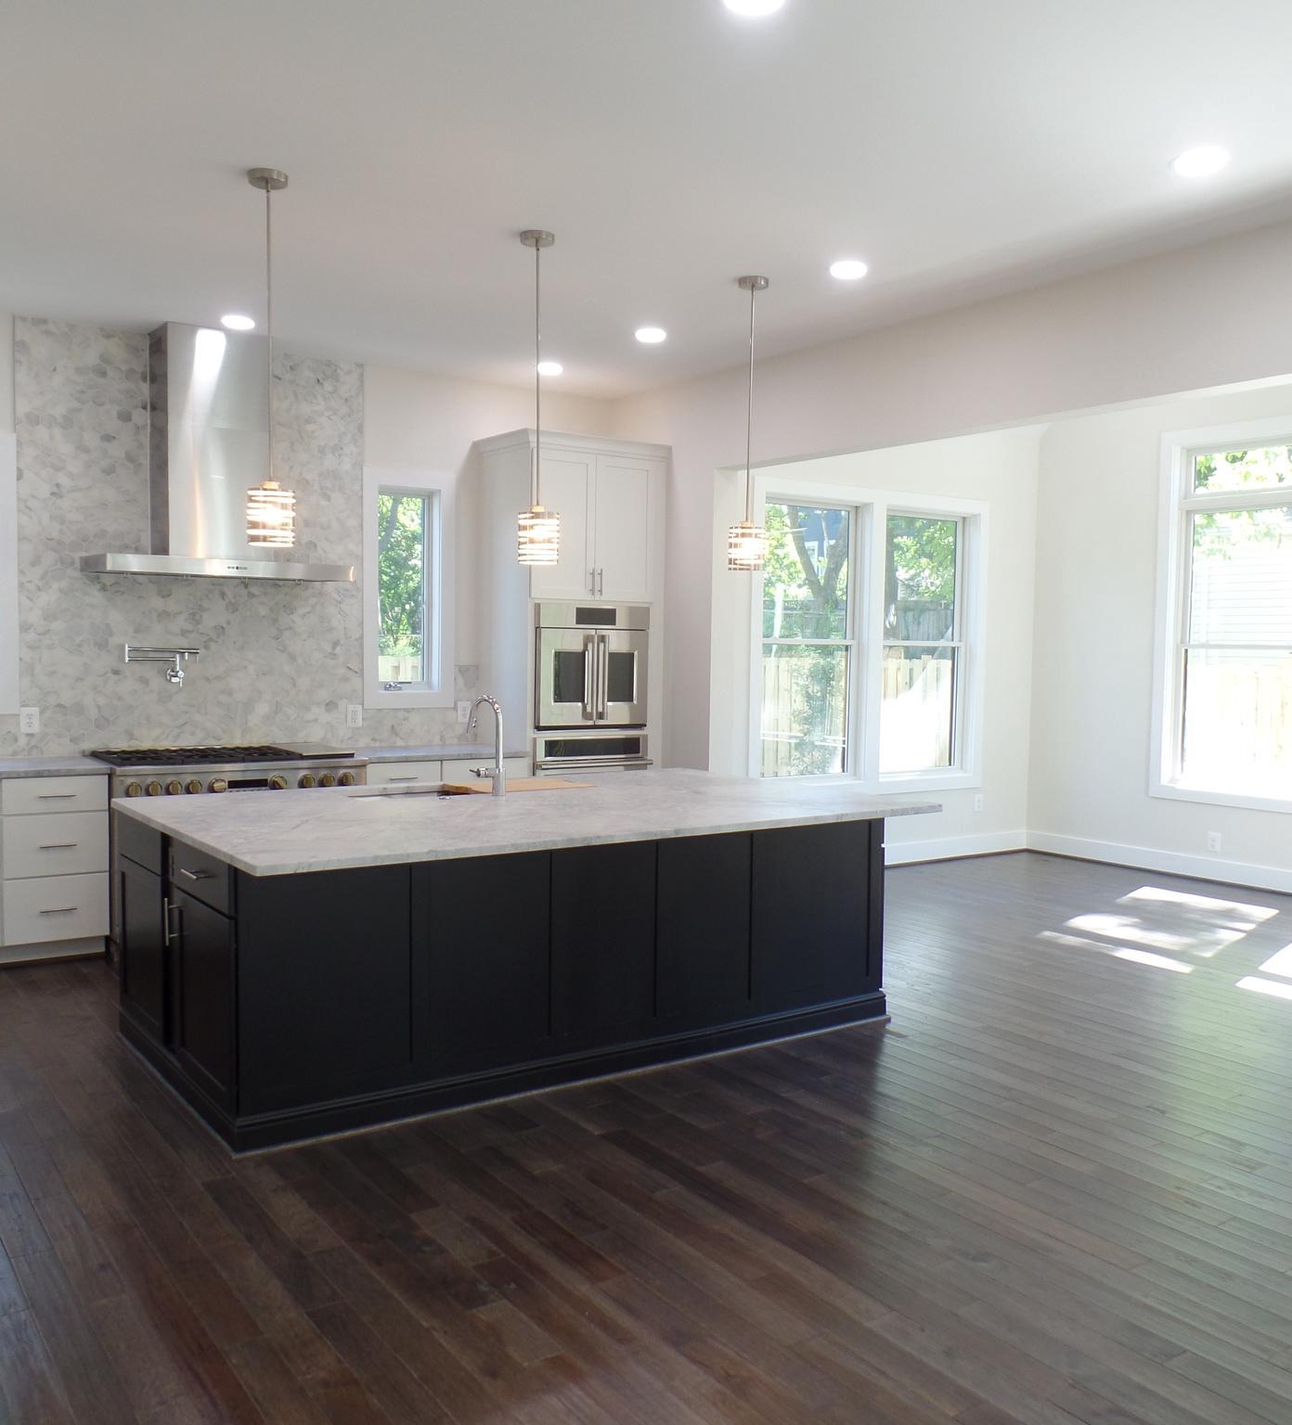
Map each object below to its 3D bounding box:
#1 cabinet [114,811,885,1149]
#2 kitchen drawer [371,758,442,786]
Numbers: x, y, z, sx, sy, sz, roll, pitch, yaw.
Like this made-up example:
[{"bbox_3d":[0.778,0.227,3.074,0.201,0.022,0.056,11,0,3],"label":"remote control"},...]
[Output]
[{"bbox_3d":[-0.500,0.793,4.928,2.626,0.860,1.428,-1,4,-35],"label":"cabinet"},{"bbox_3d":[-1.446,0.334,7.022,0.443,0.165,0.510,-1,3,-35],"label":"kitchen drawer"}]

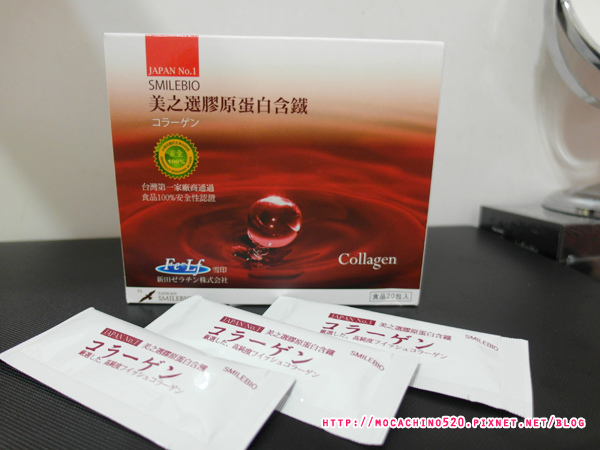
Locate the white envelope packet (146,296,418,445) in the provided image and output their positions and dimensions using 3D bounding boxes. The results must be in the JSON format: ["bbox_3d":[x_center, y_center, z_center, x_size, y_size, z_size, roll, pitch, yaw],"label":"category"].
[{"bbox_3d":[-0.014,0.051,0.168,0.114,0.008,0.045,9,23,29],"label":"white envelope packet"}]

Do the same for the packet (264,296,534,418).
[{"bbox_3d":[0.033,0.050,0.177,0.114,0.008,0.045,6,21,24],"label":"packet"}]

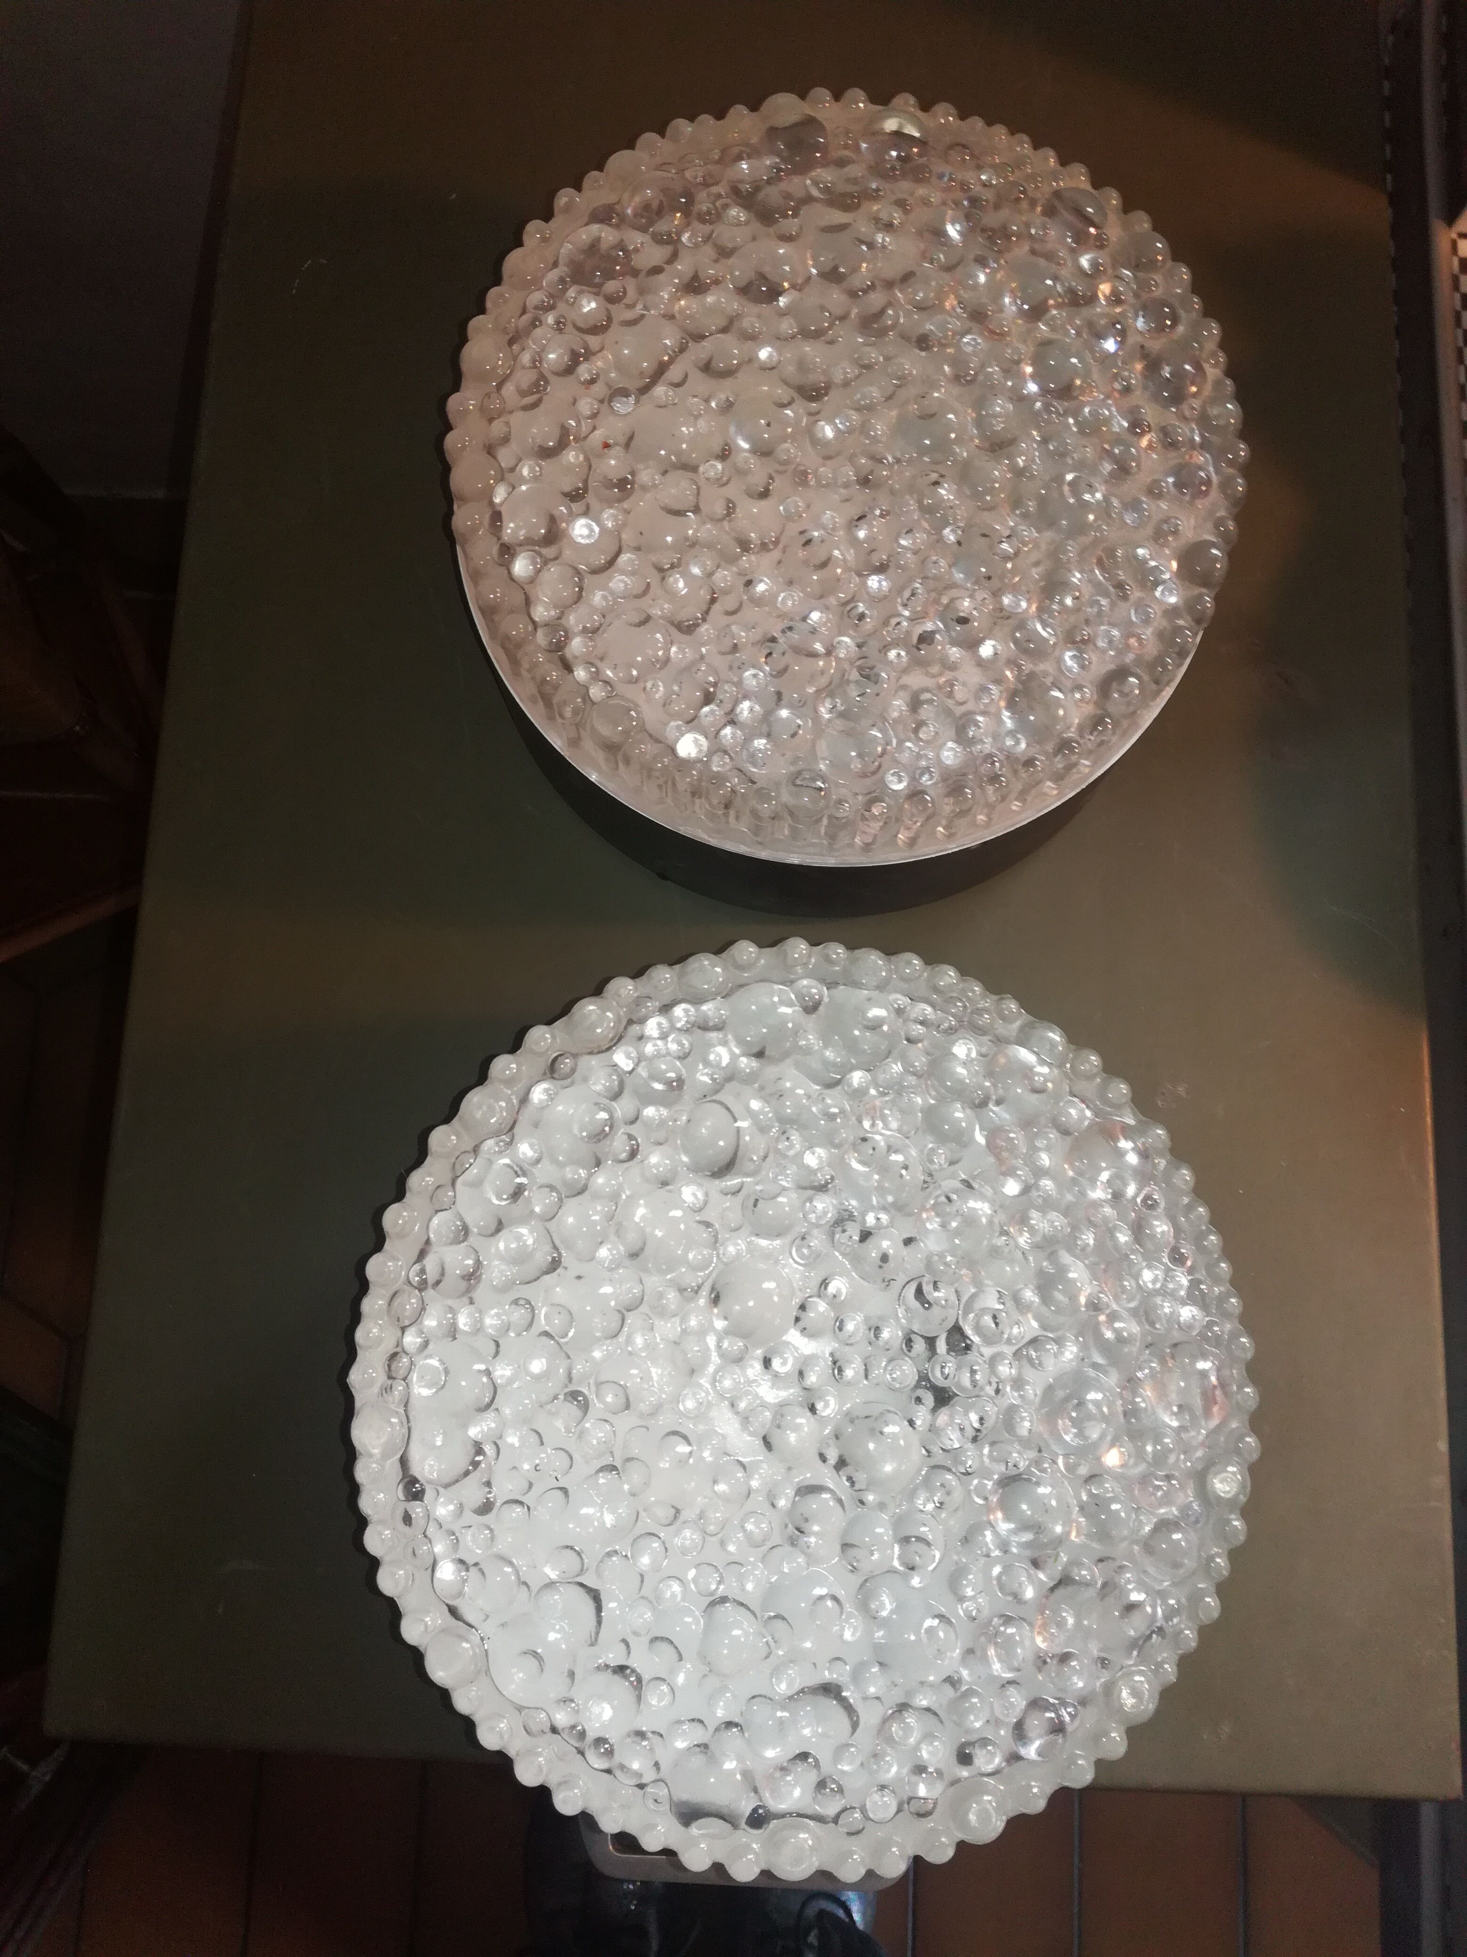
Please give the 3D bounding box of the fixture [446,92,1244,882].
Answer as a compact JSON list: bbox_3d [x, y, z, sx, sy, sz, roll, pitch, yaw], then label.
[{"bbox_3d":[0.043,-0.204,0.600,0.314,0.060,0.314,0,79,0],"label":"fixture"}]

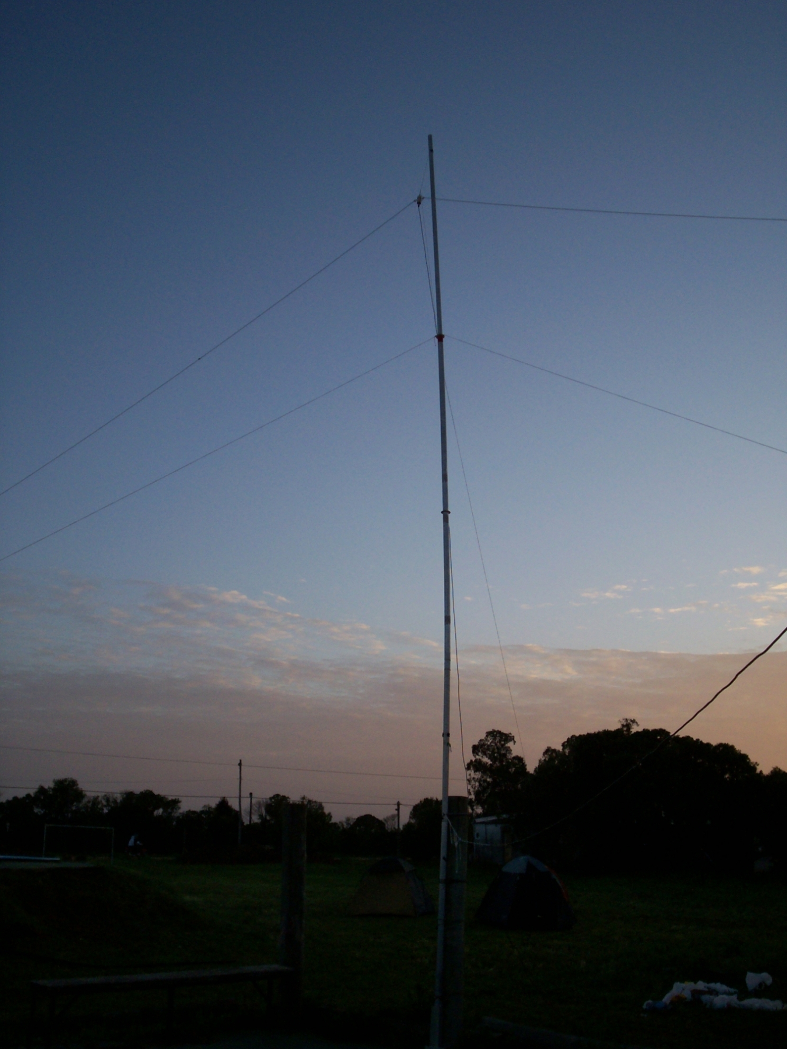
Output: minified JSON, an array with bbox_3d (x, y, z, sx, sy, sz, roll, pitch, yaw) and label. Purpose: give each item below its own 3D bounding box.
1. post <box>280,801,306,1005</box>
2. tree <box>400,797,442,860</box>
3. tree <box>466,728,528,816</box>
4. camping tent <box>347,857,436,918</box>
[{"bbox_3d":[-0.974,3.671,10.550,0.200,1.932,0.200,0,-16,0],"label":"post"},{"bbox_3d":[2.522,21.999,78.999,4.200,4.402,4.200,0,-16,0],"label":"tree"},{"bbox_3d":[6.380,16.096,65.094,4.300,7.694,4.300,0,-16,0],"label":"tree"},{"bbox_3d":[-0.025,8.087,24.516,1.500,1.240,1.750,-4,-17,13],"label":"camping tent"}]

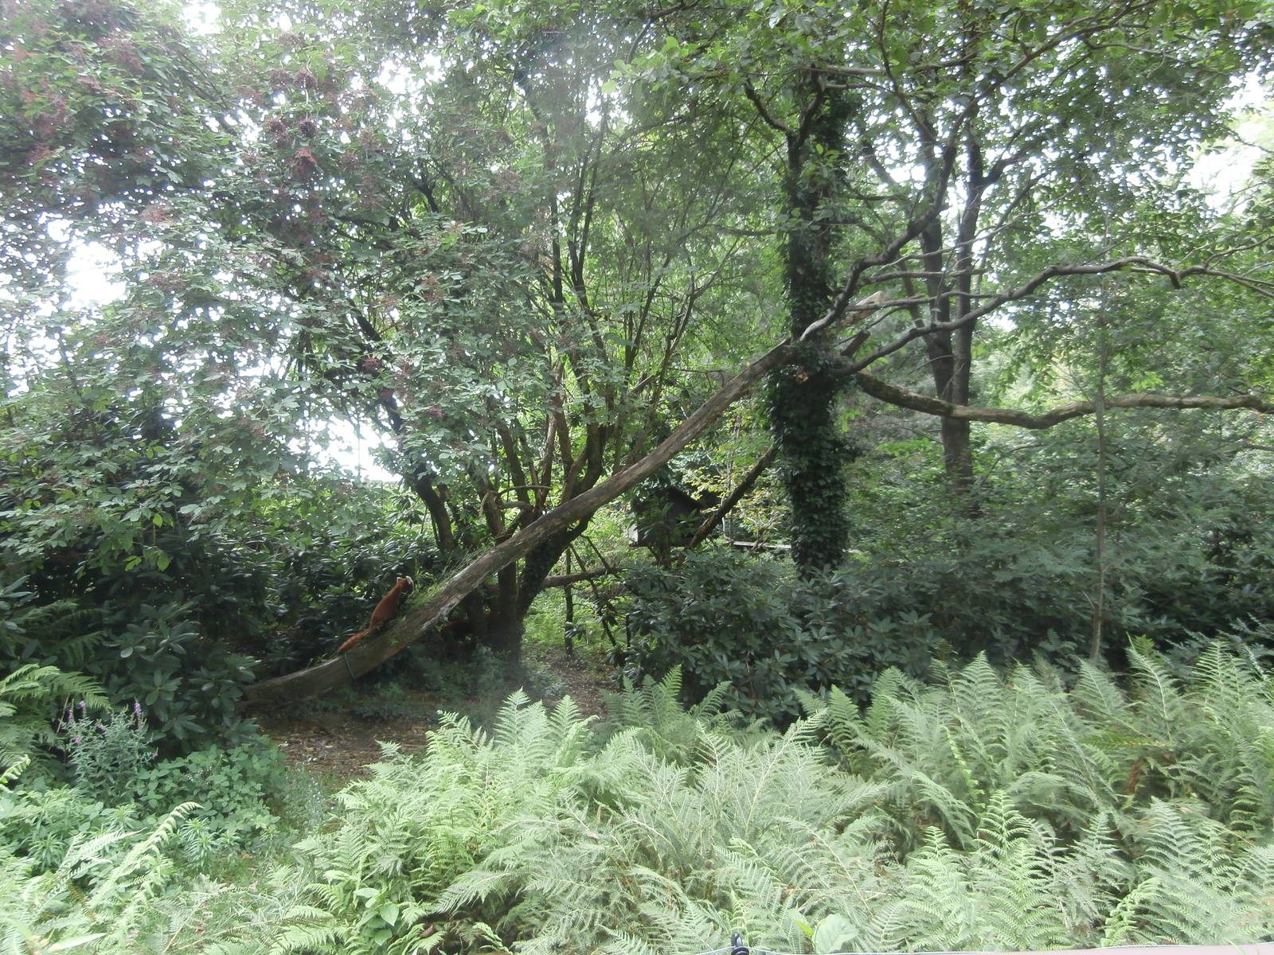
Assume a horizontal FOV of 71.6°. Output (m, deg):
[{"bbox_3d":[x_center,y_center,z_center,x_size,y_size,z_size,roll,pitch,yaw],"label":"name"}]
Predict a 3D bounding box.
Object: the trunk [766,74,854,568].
[{"bbox_3d":[1.780,-1.150,8.900,0.770,5.700,0.770,0,0,0],"label":"trunk"}]

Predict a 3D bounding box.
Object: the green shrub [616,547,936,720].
[{"bbox_3d":[1.240,1.290,7.900,2.650,1.420,1.700,0,0,0],"label":"green shrub"}]

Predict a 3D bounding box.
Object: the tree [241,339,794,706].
[{"bbox_3d":[-0.813,0.423,8.224,5.936,0.557,0.340,-33,9,-14],"label":"tree"}]

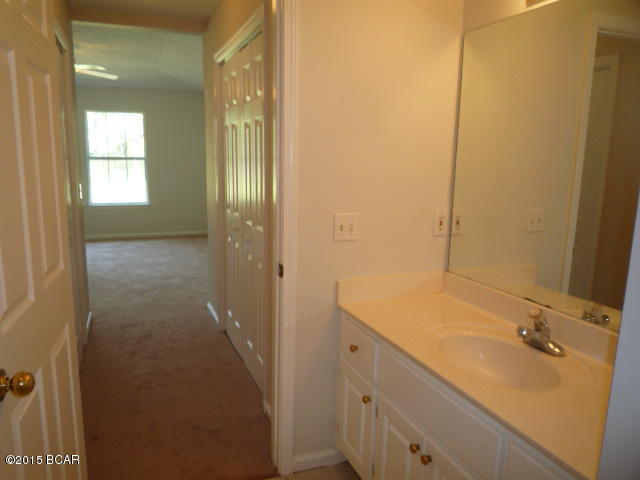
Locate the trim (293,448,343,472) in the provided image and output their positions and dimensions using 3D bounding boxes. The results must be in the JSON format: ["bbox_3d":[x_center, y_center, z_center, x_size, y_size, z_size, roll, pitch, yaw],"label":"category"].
[{"bbox_3d":[-0.010,1.021,2.137,0.260,0.069,0.015,-3,11,-23],"label":"trim"}]

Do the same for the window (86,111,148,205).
[{"bbox_3d":[-3.284,-1.307,7.530,0.874,1.480,0.100,-3,11,-23],"label":"window"}]

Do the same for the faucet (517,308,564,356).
[{"bbox_3d":[0.737,0.306,1.571,0.170,0.150,0.155,-3,11,-23],"label":"faucet"}]

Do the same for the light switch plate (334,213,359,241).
[{"bbox_3d":[0.114,-0.055,1.994,0.115,0.117,0.010,-3,11,-23],"label":"light switch plate"}]

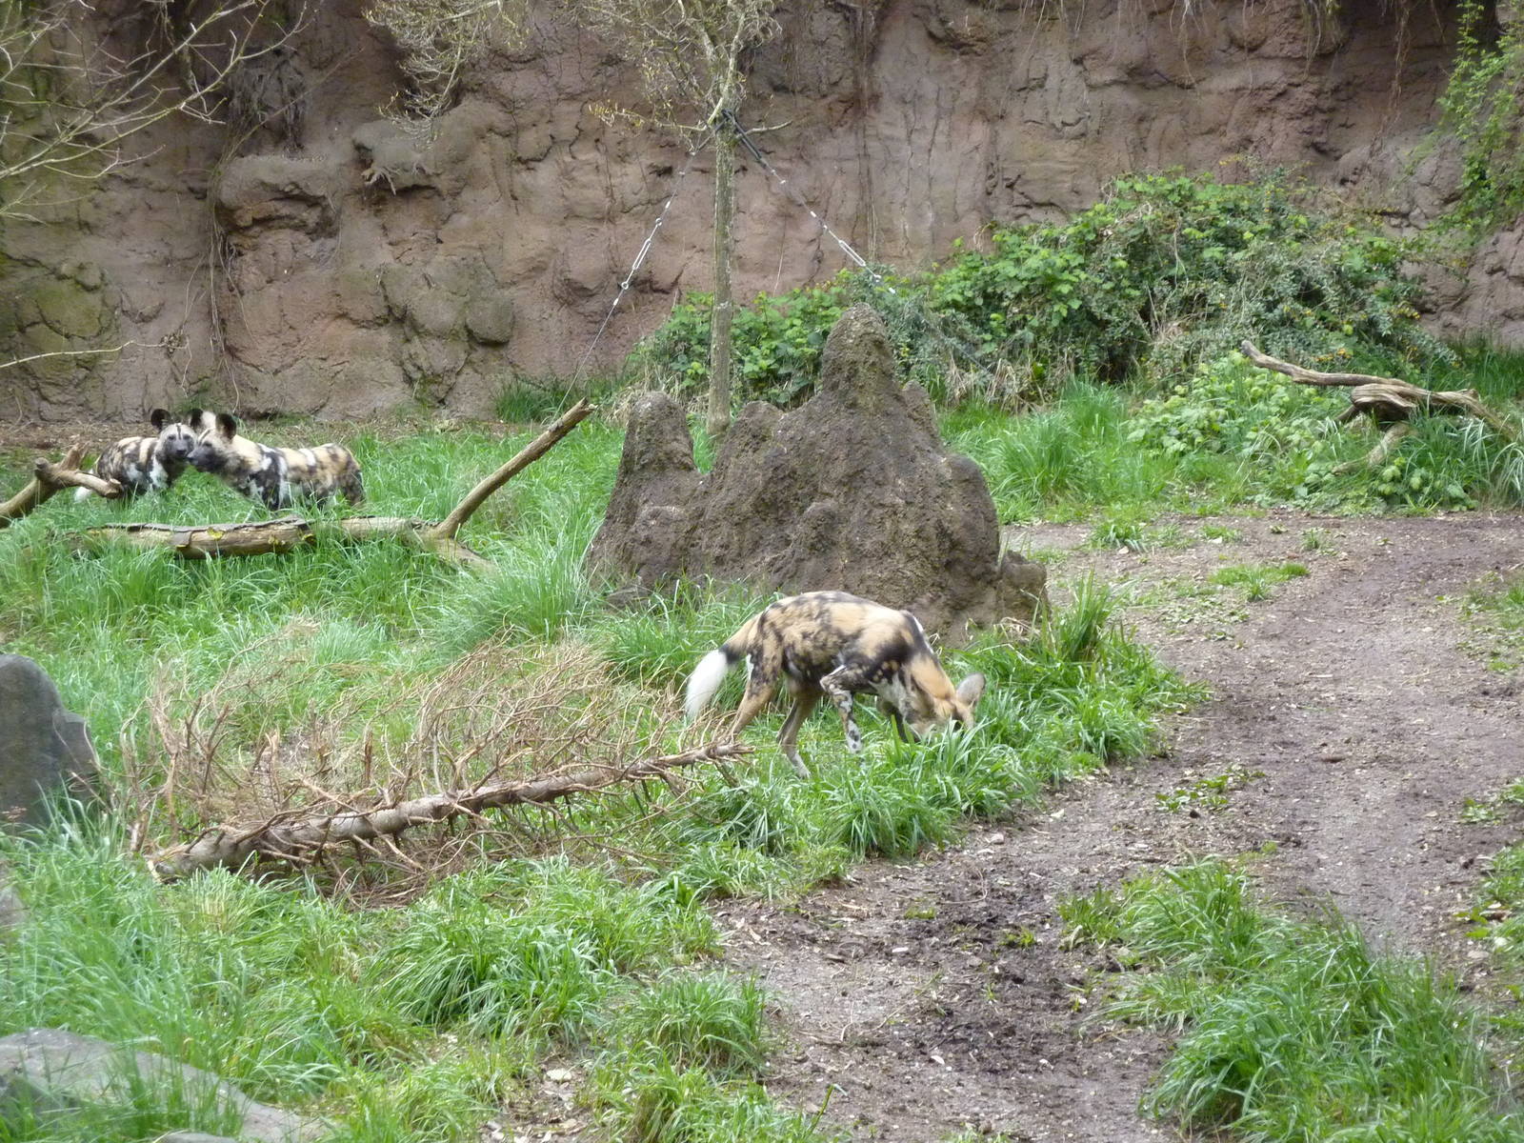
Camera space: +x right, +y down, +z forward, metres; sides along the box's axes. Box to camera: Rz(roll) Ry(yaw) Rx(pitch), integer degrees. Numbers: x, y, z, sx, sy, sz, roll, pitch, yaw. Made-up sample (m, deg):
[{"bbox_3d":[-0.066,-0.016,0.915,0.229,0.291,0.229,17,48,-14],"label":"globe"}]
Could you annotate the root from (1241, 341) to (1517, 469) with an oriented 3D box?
[{"bbox_3d":[3.559,-0.951,30.200,1.500,0.640,0.750,0,7,0],"label":"root"}]

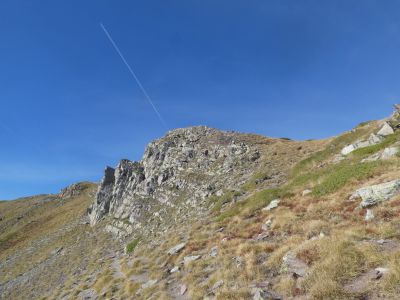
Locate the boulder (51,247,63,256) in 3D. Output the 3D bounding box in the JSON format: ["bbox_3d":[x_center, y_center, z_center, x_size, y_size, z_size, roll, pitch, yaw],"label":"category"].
[{"bbox_3d":[-12.420,8.785,24.000,1.050,0.800,0.900,0,-11,0],"label":"boulder"}]

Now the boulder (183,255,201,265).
[{"bbox_3d":[-0.239,3.080,7.800,0.491,0.171,0.368,0,-7,0],"label":"boulder"}]

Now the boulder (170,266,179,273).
[{"bbox_3d":[-0.754,3.534,8.200,0.240,0.160,0.200,0,-11,0],"label":"boulder"}]

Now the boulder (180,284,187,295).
[{"bbox_3d":[-0.369,3.119,6.200,0.140,0.190,0.140,0,-11,0],"label":"boulder"}]

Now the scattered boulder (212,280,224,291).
[{"bbox_3d":[0.354,2.590,5.300,0.222,0.123,0.167,0,-7,0],"label":"scattered boulder"}]

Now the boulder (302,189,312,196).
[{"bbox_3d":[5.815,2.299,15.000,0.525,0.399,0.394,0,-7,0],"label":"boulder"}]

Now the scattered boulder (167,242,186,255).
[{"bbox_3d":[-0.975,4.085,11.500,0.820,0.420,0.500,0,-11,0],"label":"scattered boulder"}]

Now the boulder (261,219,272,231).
[{"bbox_3d":[2.230,2.499,9.300,0.390,0.341,0.293,0,-7,0],"label":"boulder"}]

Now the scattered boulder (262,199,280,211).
[{"bbox_3d":[3.352,2.555,13.000,0.819,0.490,0.614,0,-7,0],"label":"scattered boulder"}]

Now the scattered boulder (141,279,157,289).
[{"bbox_3d":[-1.263,3.274,6.800,0.381,0.140,0.285,0,-7,0],"label":"scattered boulder"}]

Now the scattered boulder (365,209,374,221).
[{"bbox_3d":[3.240,1.233,5.300,0.190,0.200,0.170,0,-11,0],"label":"scattered boulder"}]

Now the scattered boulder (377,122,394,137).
[{"bbox_3d":[12.041,-1.331,18.000,1.150,0.900,0.900,0,-11,0],"label":"scattered boulder"}]

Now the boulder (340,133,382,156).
[{"bbox_3d":[10.483,-0.357,18.000,2.700,1.450,1.500,0,-11,0],"label":"boulder"}]

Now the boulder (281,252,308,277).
[{"bbox_3d":[1.908,2.312,5.600,0.548,0.346,0.411,0,-7,0],"label":"boulder"}]

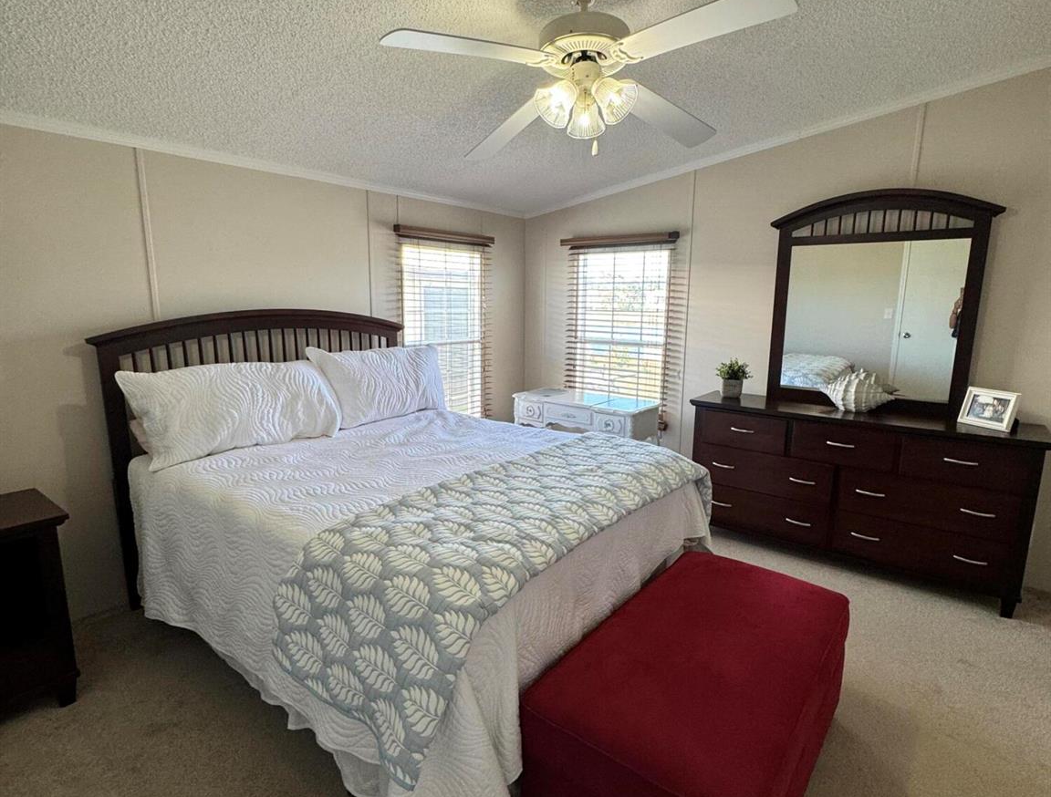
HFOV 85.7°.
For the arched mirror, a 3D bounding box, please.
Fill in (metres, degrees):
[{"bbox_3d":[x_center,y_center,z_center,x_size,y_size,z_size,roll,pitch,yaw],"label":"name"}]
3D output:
[{"bbox_3d":[1.894,-0.537,3.143,1.070,1.170,0.070,8,13,38],"label":"arched mirror"}]

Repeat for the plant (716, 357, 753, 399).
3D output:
[{"bbox_3d":[1.286,-0.127,3.478,0.210,0.240,0.200,8,13,38],"label":"plant"}]

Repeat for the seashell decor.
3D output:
[{"bbox_3d":[1.813,-0.054,3.092,0.360,0.240,0.210,8,13,38],"label":"seashell decor"}]

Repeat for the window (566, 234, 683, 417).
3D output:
[{"bbox_3d":[0.662,-0.524,4.184,0.920,1.290,0.100,8,13,38],"label":"window"}]

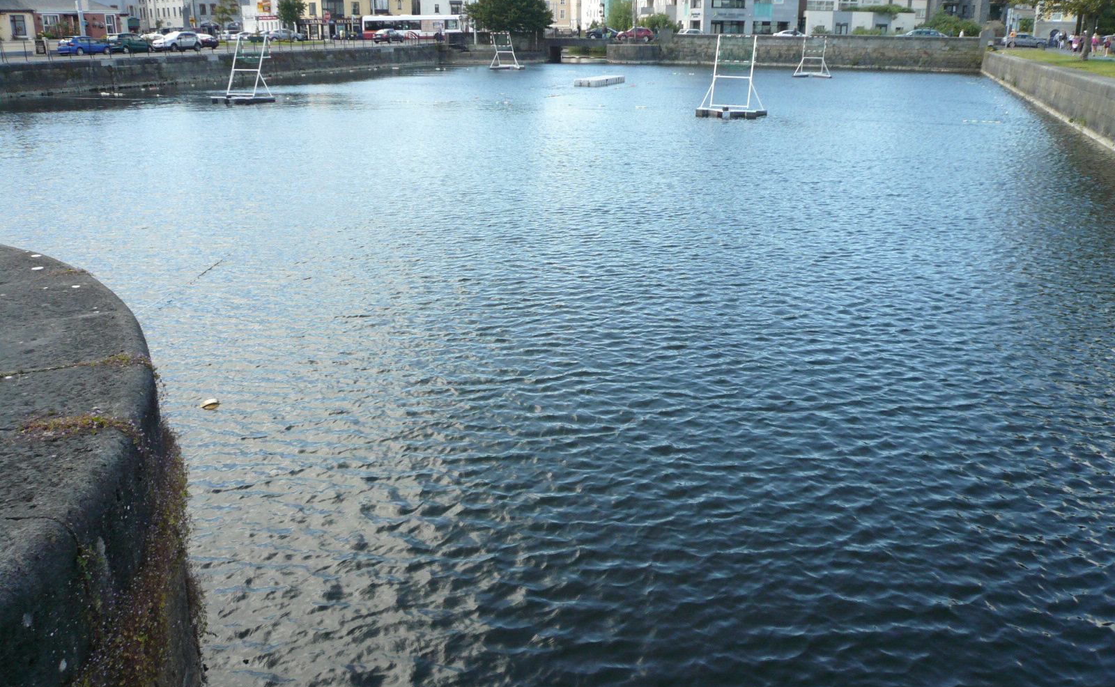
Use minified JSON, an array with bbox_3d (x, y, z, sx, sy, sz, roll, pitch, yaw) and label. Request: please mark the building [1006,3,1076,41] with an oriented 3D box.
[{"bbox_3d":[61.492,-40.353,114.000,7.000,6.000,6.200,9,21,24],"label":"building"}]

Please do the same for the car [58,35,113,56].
[{"bbox_3d":[-37.214,-23.418,71.000,1.720,1.430,4.150,7,20,19],"label":"car"}]

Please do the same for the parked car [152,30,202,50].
[{"bbox_3d":[-34.124,-27.091,81.000,1.790,1.620,4.320,8,20,22],"label":"parked car"}]

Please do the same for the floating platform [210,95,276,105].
[{"bbox_3d":[-15.414,-12.110,44.575,2.800,0.360,1.500,6,20,17],"label":"floating platform"}]

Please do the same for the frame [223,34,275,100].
[{"bbox_3d":[-15.275,-13.608,44.200,2.500,2.850,1.350,6,20,17],"label":"frame"}]

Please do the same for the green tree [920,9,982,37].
[{"bbox_3d":[39.522,-31.772,90.804,6.400,3.600,4.200,7,20,19],"label":"green tree"}]

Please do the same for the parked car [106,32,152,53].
[{"bbox_3d":[-36.024,-25.378,76.174,1.740,1.580,4.200,7,20,20],"label":"parked car"}]

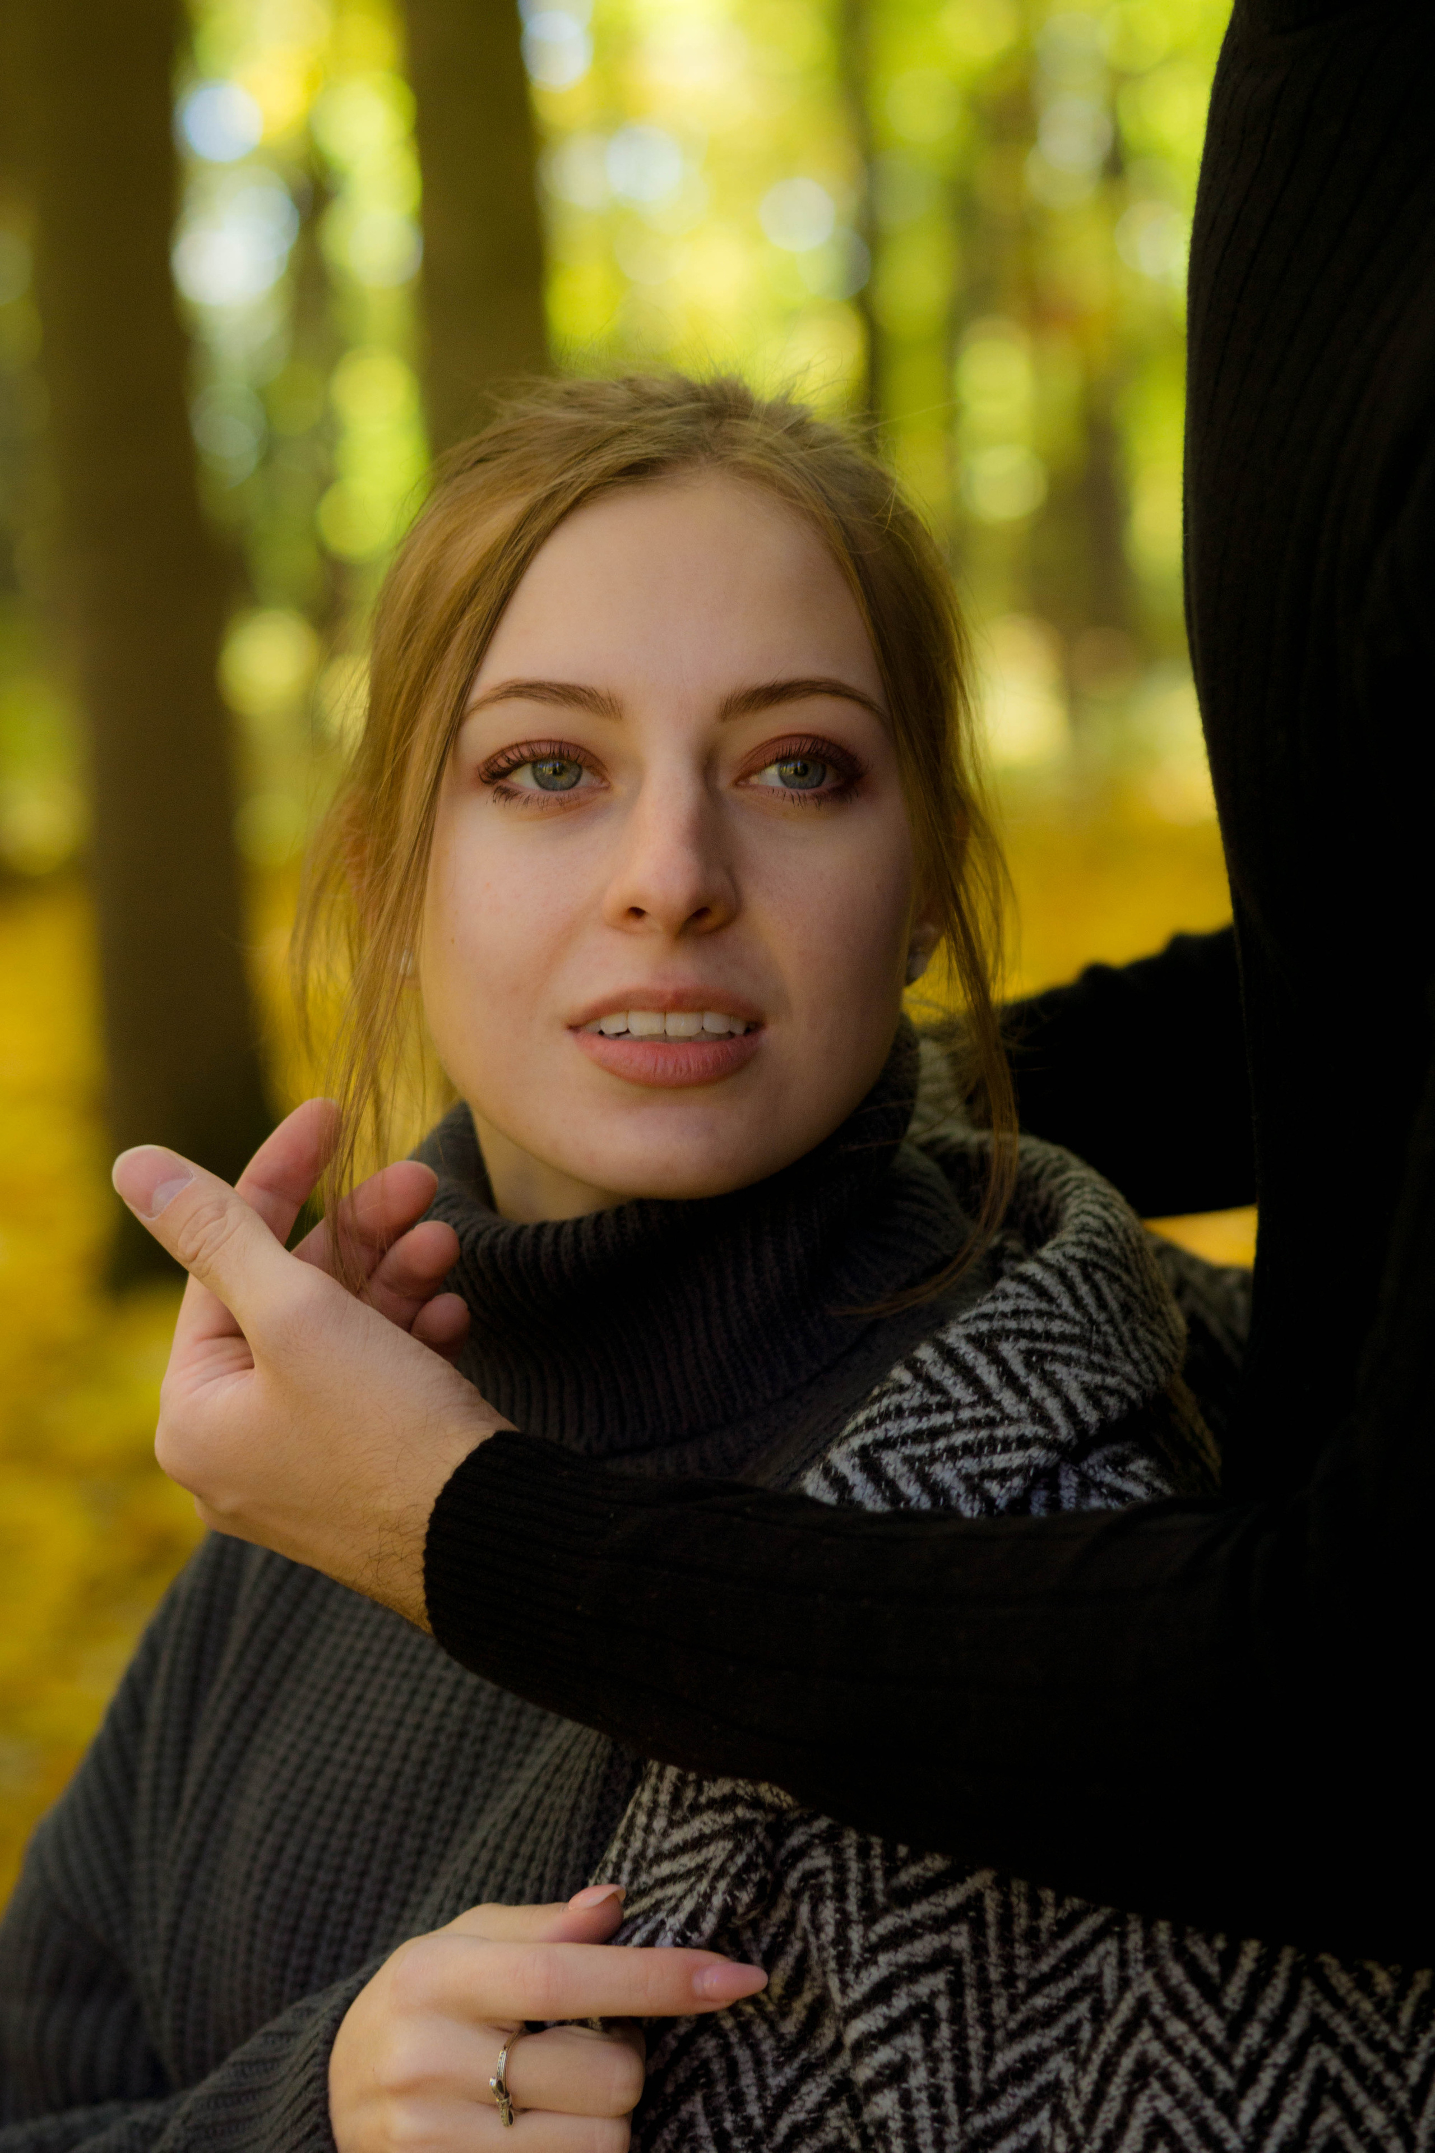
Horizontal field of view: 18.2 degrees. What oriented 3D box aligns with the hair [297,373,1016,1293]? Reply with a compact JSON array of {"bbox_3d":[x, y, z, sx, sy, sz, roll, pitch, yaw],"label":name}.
[{"bbox_3d":[-0.016,-0.066,1.185,0.182,0.235,0.205,0,-5,2],"label":"hair"}]

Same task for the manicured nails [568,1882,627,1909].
[{"bbox_3d":[-0.029,0.199,1.090,0.014,0.005,0.011,-14,21,20],"label":"manicured nails"}]

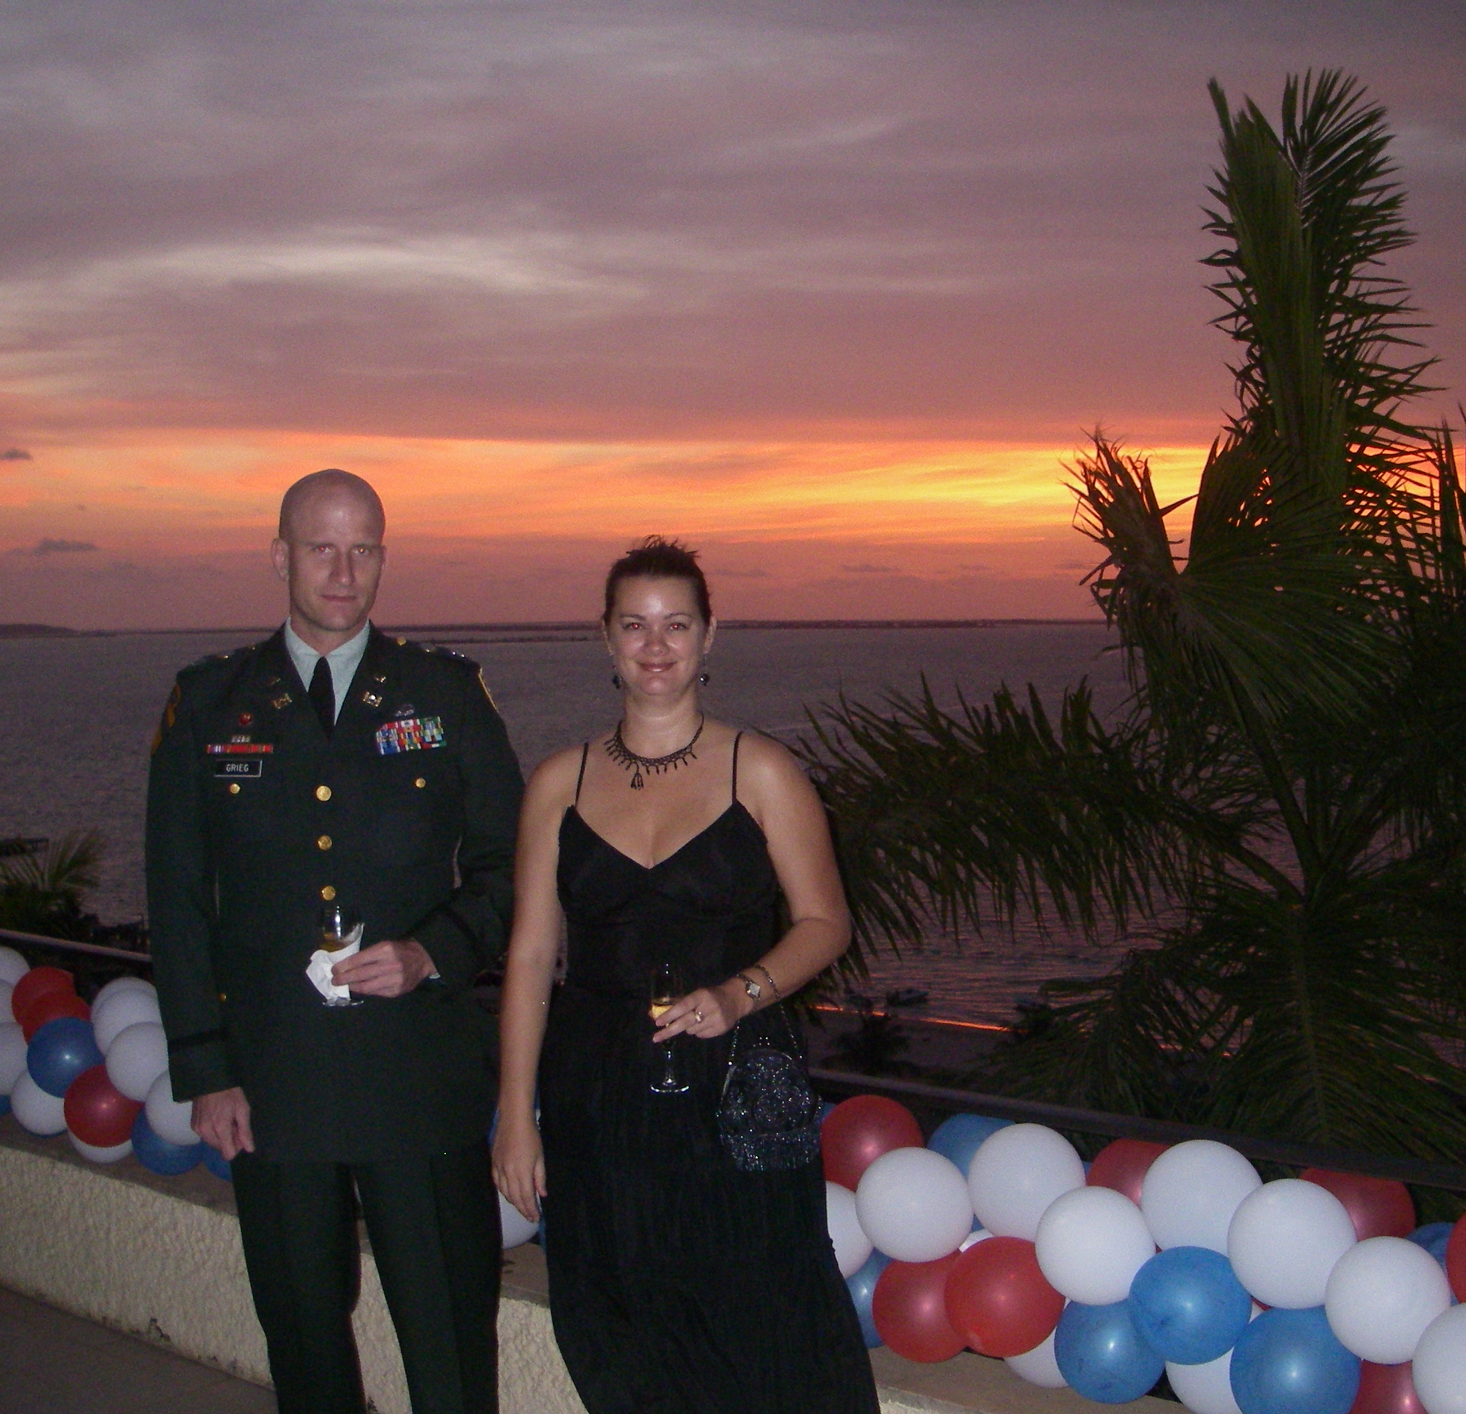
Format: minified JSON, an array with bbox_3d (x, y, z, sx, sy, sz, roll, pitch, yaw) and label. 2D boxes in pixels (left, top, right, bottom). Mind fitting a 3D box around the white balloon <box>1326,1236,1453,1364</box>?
[{"bbox_3d":[0.866,0.783,2.732,0.167,0.174,0.171,1,3,41],"label":"white balloon"}]

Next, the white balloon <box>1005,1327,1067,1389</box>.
[{"bbox_3d":[0.493,0.931,3.095,0.178,0.186,0.182,1,3,41],"label":"white balloon"}]

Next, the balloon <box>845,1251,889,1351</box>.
[{"bbox_3d":[0.224,0.996,3.520,0.190,0.198,0.190,-1,2,0],"label":"balloon"}]

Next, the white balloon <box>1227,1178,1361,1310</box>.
[{"bbox_3d":[0.750,0.720,2.774,0.175,0.182,0.179,1,3,41],"label":"white balloon"}]

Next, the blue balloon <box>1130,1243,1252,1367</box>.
[{"bbox_3d":[0.668,0.872,3.022,0.176,0.180,0.180,-1,2,0],"label":"blue balloon"}]

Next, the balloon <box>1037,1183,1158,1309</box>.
[{"bbox_3d":[0.521,0.772,2.970,0.174,0.181,0.178,-1,2,0],"label":"balloon"}]

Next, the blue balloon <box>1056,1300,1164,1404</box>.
[{"bbox_3d":[0.603,1.020,3.290,0.180,0.188,0.180,-1,2,0],"label":"blue balloon"}]

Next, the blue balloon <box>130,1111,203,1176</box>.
[{"bbox_3d":[-1.301,0.999,4.780,0.170,0.177,0.170,-1,2,0],"label":"blue balloon"}]

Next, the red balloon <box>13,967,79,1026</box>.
[{"bbox_3d":[-1.695,0.732,5.116,0.173,0.180,0.177,1,3,41],"label":"red balloon"}]

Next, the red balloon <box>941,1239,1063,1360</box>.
[{"bbox_3d":[0.430,0.929,3.260,0.190,0.198,0.190,-1,2,0],"label":"red balloon"}]

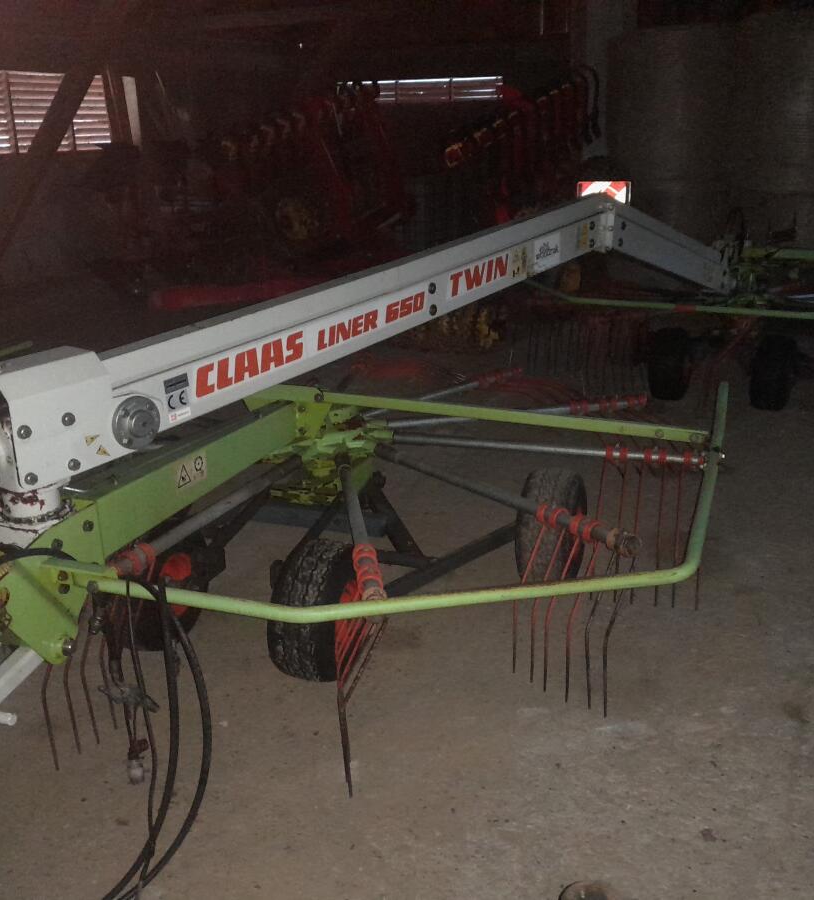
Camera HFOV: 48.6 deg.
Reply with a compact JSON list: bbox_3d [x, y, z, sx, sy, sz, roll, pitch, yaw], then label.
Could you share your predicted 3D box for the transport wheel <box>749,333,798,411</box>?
[{"bbox_3d":[2.058,-0.432,5.076,0.172,0.423,0.423,4,21,13],"label":"transport wheel"}]

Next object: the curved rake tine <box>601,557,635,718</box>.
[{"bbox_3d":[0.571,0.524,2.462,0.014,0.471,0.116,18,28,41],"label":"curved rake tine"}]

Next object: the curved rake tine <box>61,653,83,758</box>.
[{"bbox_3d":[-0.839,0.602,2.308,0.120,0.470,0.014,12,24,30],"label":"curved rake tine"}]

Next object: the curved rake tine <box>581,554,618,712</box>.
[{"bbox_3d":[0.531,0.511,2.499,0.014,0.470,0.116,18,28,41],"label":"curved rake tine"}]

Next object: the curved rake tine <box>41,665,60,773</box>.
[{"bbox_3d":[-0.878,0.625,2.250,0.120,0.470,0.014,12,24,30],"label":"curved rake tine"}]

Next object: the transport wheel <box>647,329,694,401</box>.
[{"bbox_3d":[1.542,-0.500,5.275,0.172,0.423,0.423,9,23,24],"label":"transport wheel"}]

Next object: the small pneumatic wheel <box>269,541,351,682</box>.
[{"bbox_3d":[-0.249,0.484,2.725,0.172,0.423,0.423,9,23,23],"label":"small pneumatic wheel"}]

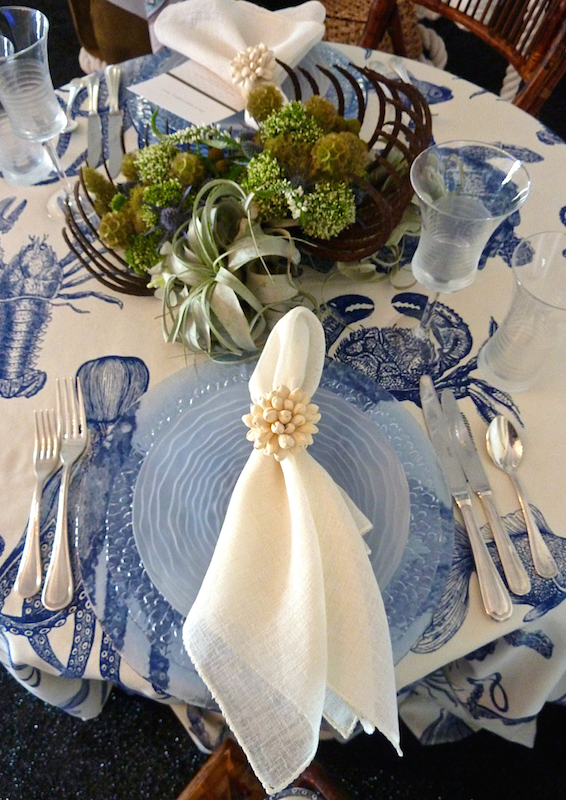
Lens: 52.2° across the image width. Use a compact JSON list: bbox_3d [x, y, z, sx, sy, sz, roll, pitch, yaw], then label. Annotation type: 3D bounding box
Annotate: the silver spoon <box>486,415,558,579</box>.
[{"bbox_3d":[0.216,0.082,0.518,0.033,0.018,0.153,-5,61,-2],"label":"silver spoon"}]

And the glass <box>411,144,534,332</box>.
[{"bbox_3d":[0.144,-0.115,0.521,0.087,0.204,0.087,0,61,0],"label":"glass"}]

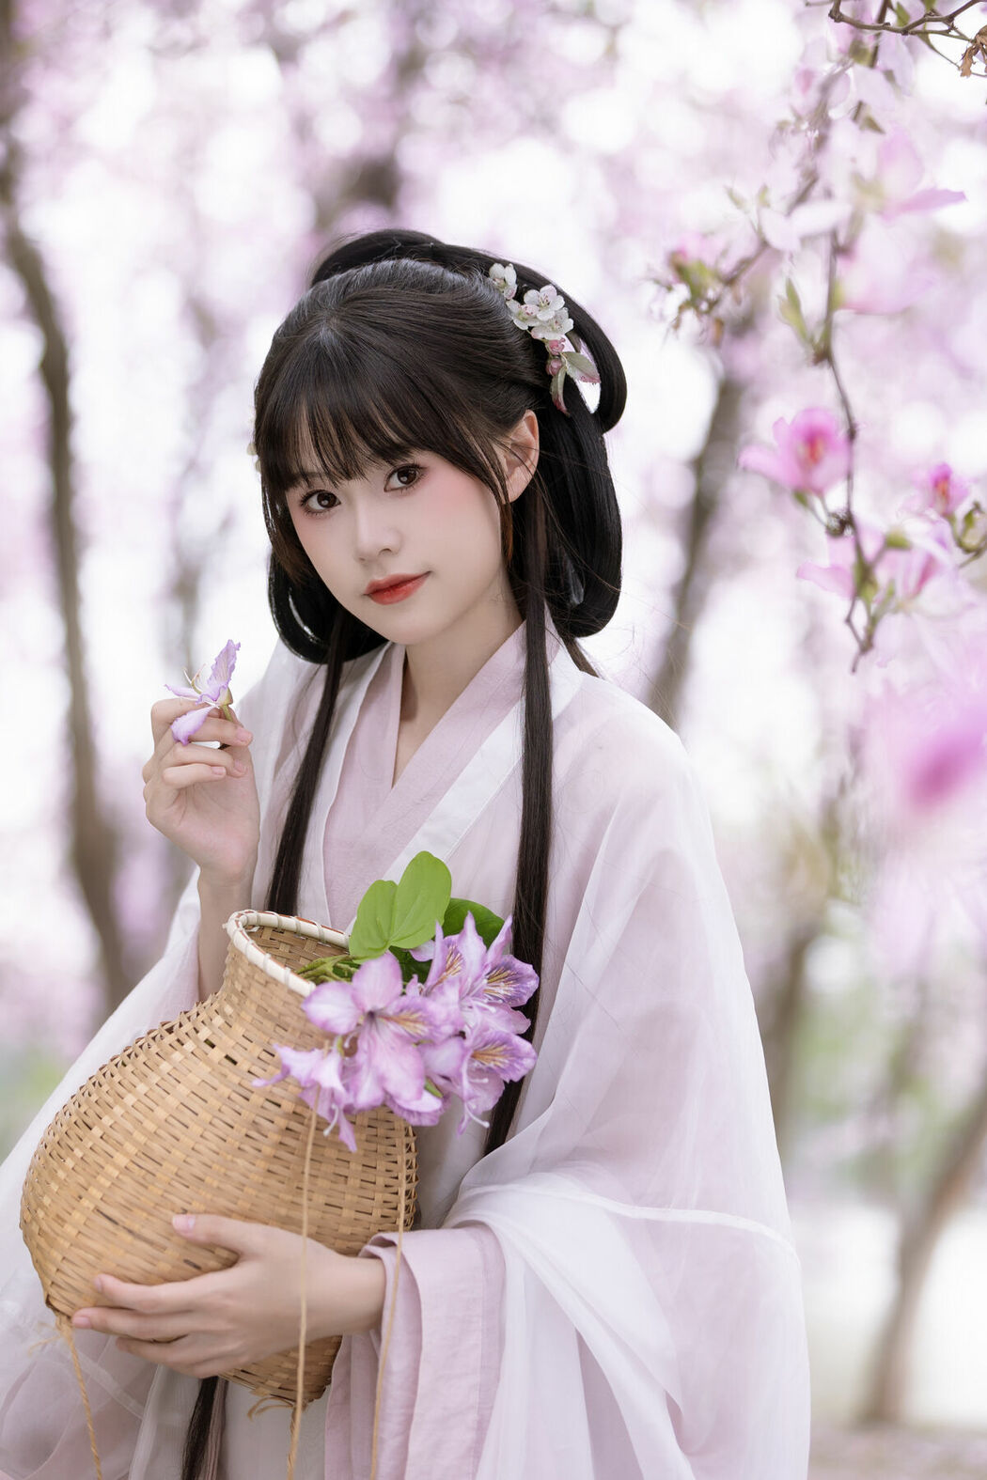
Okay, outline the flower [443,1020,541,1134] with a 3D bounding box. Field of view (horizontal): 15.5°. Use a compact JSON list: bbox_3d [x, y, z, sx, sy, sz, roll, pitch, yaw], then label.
[{"bbox_3d":[-0.001,0.207,2.230,0.062,0.070,0.058,1,2,-34],"label":"flower"}]

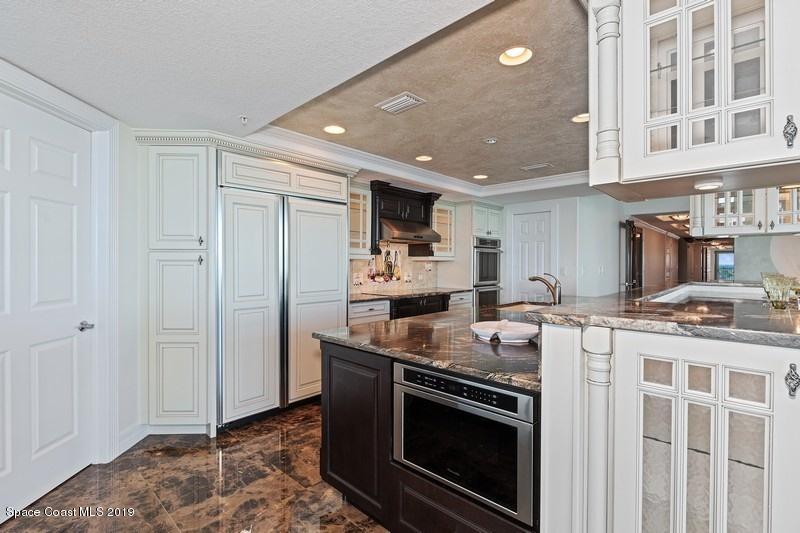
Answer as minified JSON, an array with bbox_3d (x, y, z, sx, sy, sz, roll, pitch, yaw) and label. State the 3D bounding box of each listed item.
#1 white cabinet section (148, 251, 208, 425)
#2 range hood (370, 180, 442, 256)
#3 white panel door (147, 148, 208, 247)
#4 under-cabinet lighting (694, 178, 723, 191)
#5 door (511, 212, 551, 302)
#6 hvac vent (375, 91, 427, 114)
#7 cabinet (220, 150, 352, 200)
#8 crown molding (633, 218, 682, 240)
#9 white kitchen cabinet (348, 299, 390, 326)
[{"bbox_3d":[-1.667,0.541,2.850,0.440,1.298,0.025,0,0,-2],"label":"white cabinet section"},{"bbox_3d":[0.007,-0.551,4.776,0.600,0.830,1.240,0,0,43],"label":"range hood"},{"bbox_3d":[-1.663,-0.515,2.844,0.441,0.770,0.025,0,0,-2],"label":"white panel door"},{"bbox_3d":[0.838,-0.217,1.023,0.065,0.018,0.065,0,0,43],"label":"under-cabinet lighting"},{"bbox_3d":[2.012,0.223,5.751,0.597,2.040,0.040,0,0,43],"label":"door"},{"bbox_3d":[0.004,-1.086,2.543,0.312,0.020,0.207,0,0,43],"label":"hvac vent"},{"bbox_3d":[-1.150,-0.744,3.463,0.610,0.255,1.190,0,0,43],"label":"cabinet"},{"bbox_3d":[7.019,-0.929,10.014,0.100,0.120,6.900,0,0,43],"label":"crown molding"},{"bbox_3d":[-0.531,0.816,4.195,0.610,0.885,0.590,0,0,43],"label":"white kitchen cabinet"}]

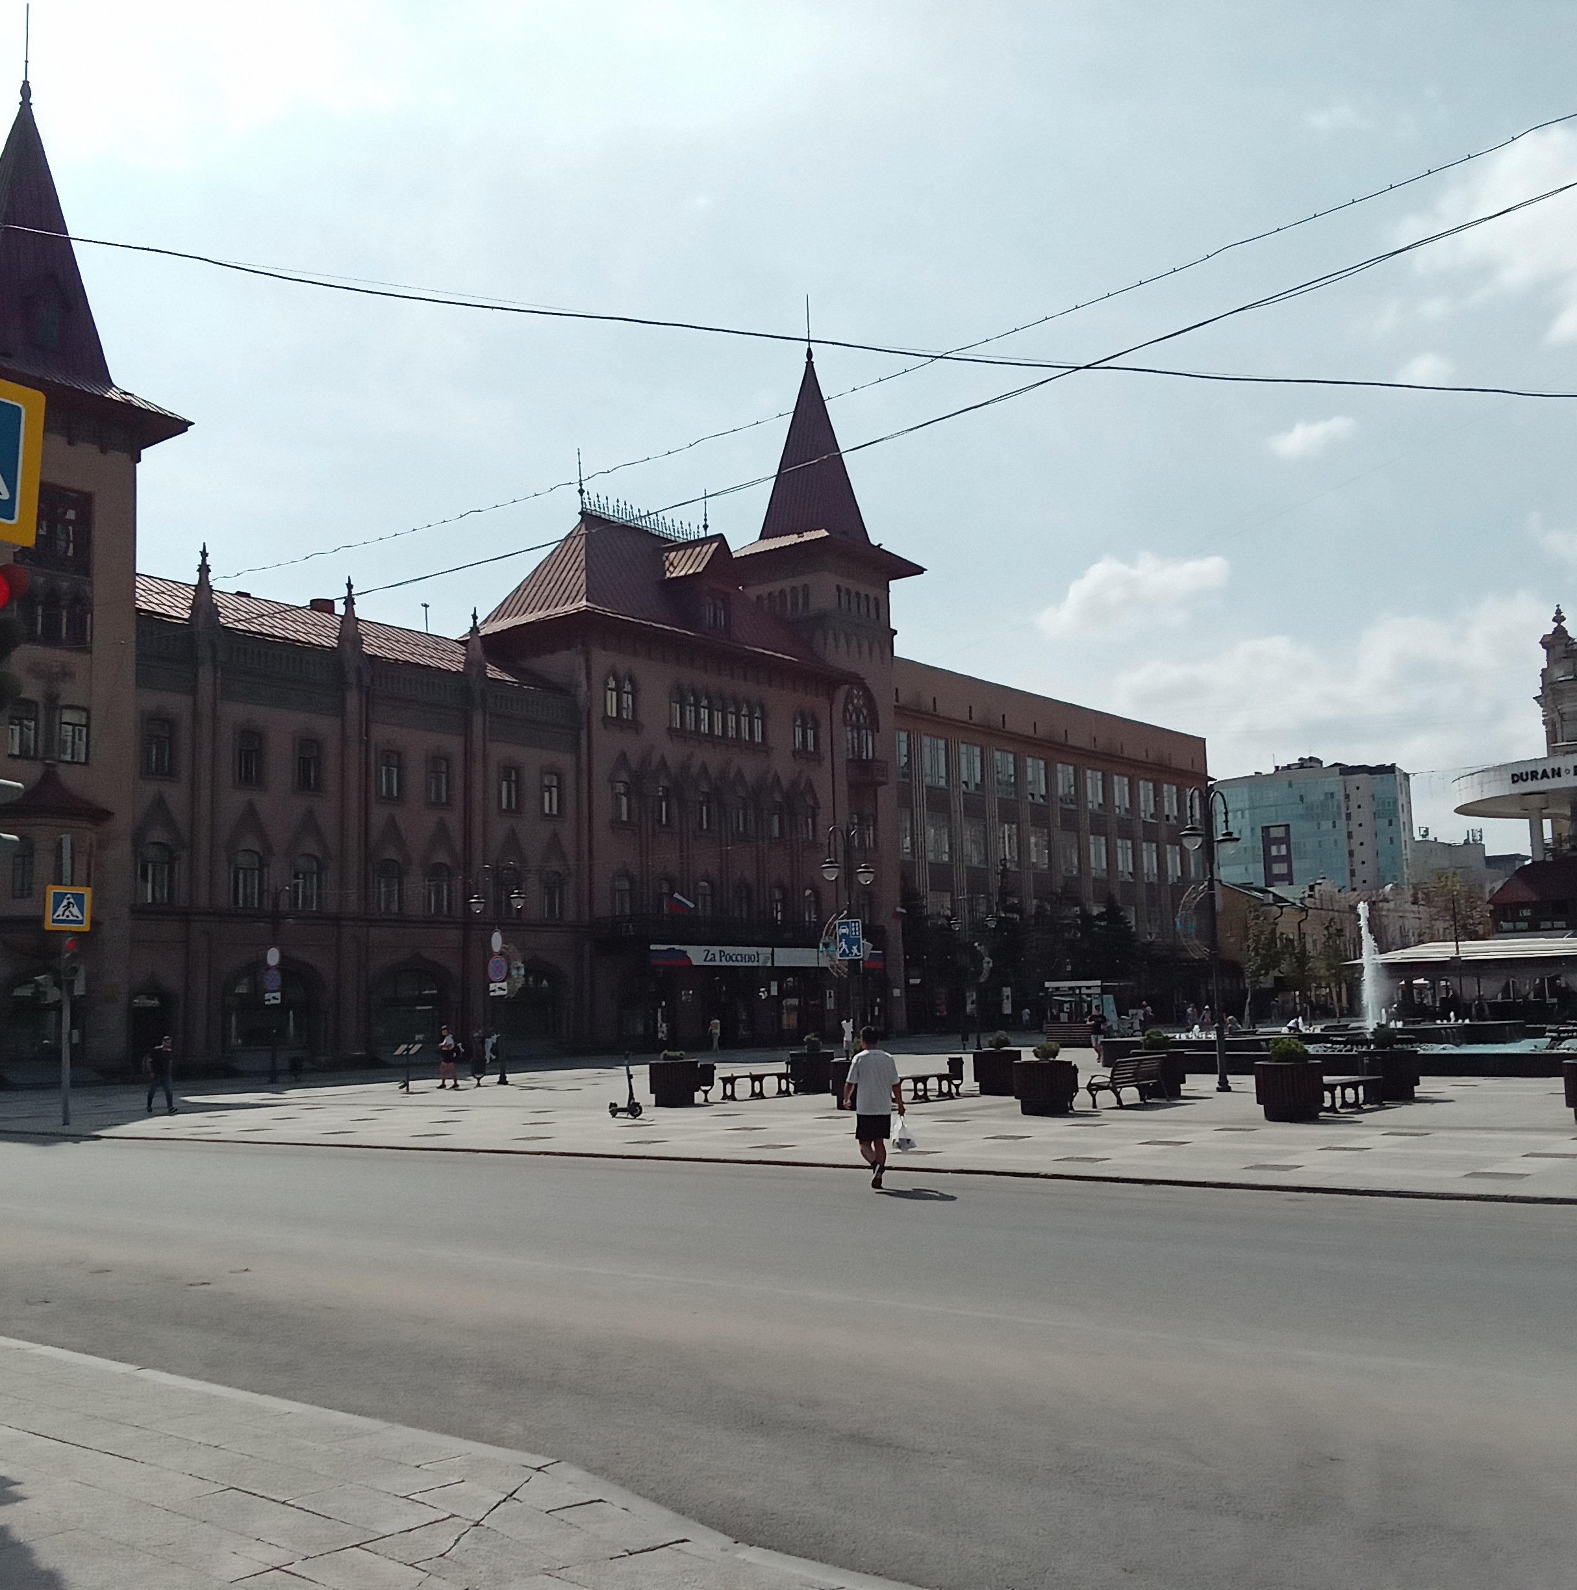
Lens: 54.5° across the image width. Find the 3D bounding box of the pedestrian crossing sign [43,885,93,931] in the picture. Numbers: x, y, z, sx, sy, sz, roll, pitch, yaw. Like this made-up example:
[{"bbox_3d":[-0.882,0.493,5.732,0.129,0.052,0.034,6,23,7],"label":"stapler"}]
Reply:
[{"bbox_3d":[-14.500,2.310,30.850,0.060,0.900,0.900,-8,-10,40],"label":"pedestrian crossing sign"}]

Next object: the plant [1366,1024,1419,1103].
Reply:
[{"bbox_3d":[10.342,4.603,26.300,1.040,1.330,1.040,-4,-7,21],"label":"plant"}]

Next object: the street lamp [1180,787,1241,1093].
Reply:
[{"bbox_3d":[8.910,2.971,31.801,0.500,6.277,2.100,-6,-9,38],"label":"street lamp"}]

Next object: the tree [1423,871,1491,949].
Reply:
[{"bbox_3d":[37.217,8.362,84.501,3.800,8.600,3.800,-4,-7,24],"label":"tree"}]

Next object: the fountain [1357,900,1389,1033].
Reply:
[{"bbox_3d":[17.872,5.288,47.000,0.900,4.100,0.900,-3,-7,21],"label":"fountain"}]

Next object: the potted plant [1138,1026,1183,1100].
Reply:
[{"bbox_3d":[7.305,5.322,30.379,1.000,1.320,1.000,-3,-8,13],"label":"potted plant"}]

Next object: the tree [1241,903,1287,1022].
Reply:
[{"bbox_3d":[31.979,11.532,103.000,2.800,8.100,2.800,-3,-7,17],"label":"tree"}]

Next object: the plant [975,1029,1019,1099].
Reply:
[{"bbox_3d":[4.439,5.724,32.700,1.040,1.360,1.040,-2,-7,8],"label":"plant"}]

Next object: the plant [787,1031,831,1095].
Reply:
[{"bbox_3d":[0.503,6.046,34.470,1.000,1.320,1.000,-2,-8,1],"label":"plant"}]

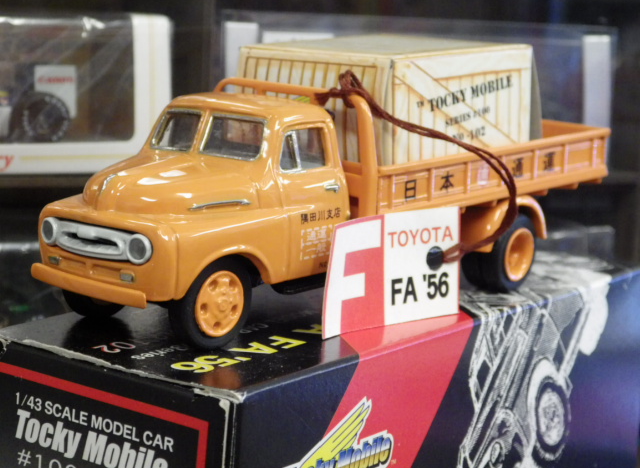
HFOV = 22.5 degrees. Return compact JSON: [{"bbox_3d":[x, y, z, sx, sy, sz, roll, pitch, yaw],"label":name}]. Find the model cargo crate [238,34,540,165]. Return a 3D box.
[{"bbox_3d":[0.018,-0.030,0.400,0.047,0.033,0.057,11,15,41],"label":"model cargo crate"}]

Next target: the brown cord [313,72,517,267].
[{"bbox_3d":[0.024,-0.018,0.382,0.022,0.046,0.056,11,15,41],"label":"brown cord"}]

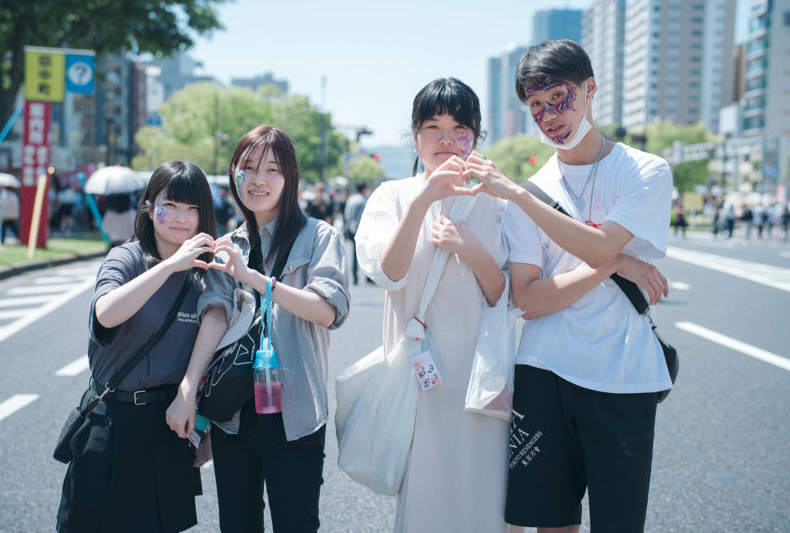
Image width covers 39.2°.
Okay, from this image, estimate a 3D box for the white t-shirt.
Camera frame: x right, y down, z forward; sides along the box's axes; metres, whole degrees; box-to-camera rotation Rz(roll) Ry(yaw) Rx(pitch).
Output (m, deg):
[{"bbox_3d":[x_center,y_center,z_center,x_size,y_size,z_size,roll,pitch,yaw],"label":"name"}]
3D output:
[{"bbox_3d":[0.484,0.003,2.780,0.430,0.620,0.300,0,4,24],"label":"white t-shirt"}]

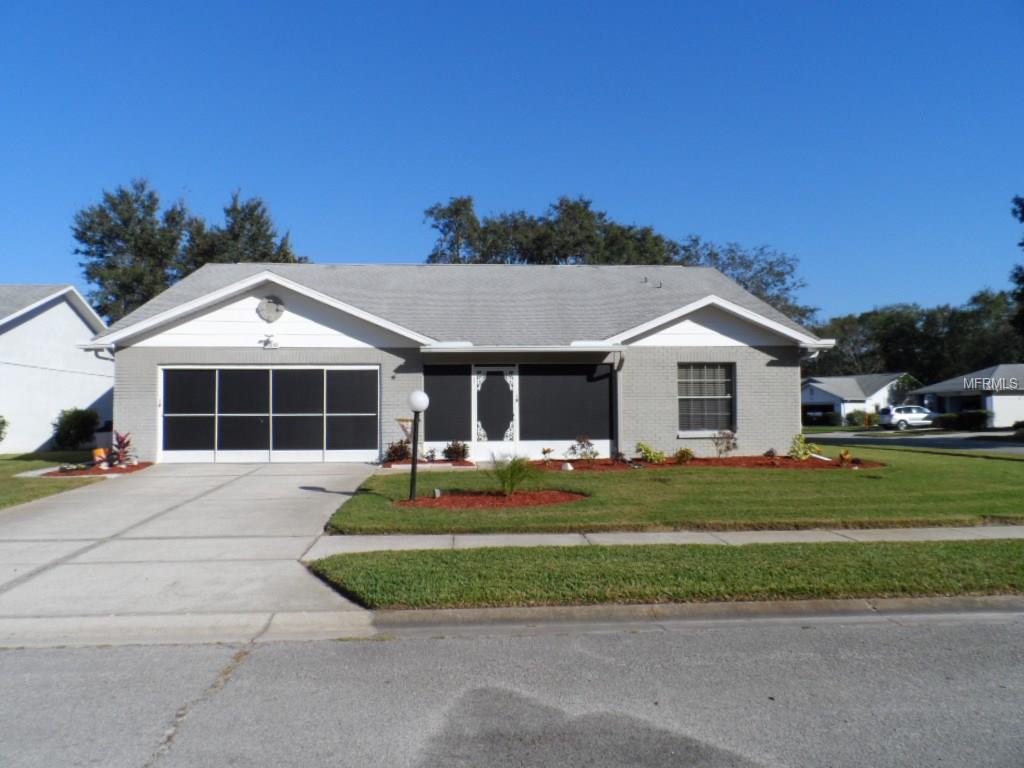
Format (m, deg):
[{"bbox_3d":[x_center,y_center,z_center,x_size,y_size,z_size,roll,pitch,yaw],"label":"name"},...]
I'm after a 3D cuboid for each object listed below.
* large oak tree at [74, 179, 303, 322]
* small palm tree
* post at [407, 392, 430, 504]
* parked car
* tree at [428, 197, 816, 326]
[{"bbox_3d":[-18.199,-4.525,39.811,12.850,14.110,11.500,0,-2,0],"label":"large oak tree"},{"bbox_3d":[0.008,1.437,11.150,0.820,0.660,0.780,0,-2,0],"label":"small palm tree"},{"bbox_3d":[-1.430,0.914,10.600,0.310,1.640,0.310,3,-1,0],"label":"post"},{"bbox_3d":[28.026,2.382,49.379,4.600,1.700,1.850,0,-2,-8],"label":"parked car"},{"bbox_3d":[6.081,-4.119,39.825,21.970,13.120,14.000,0,-2,0],"label":"tree"}]

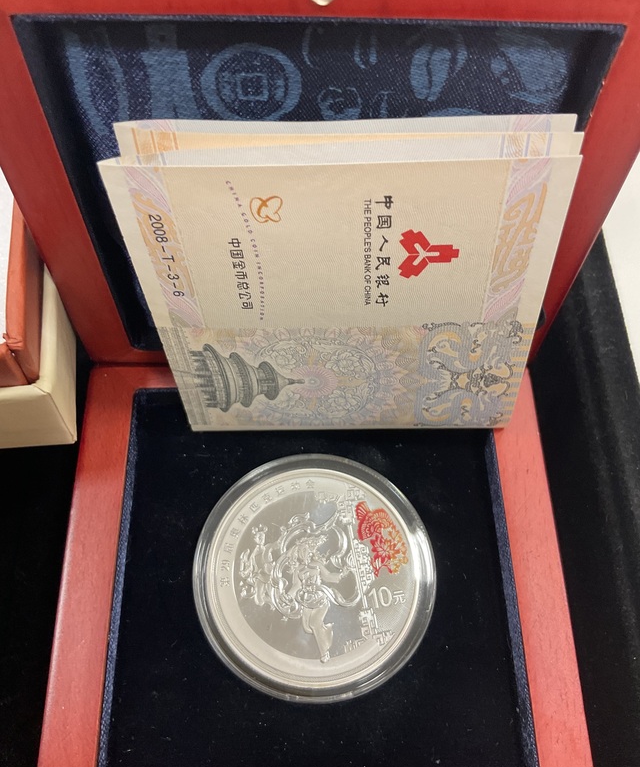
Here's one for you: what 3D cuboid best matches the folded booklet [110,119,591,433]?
[{"bbox_3d":[0.004,-0.014,0.127,0.067,0.068,0.010,0,53,4],"label":"folded booklet"}]

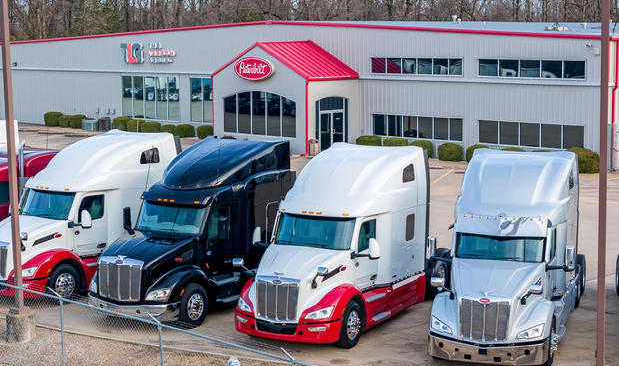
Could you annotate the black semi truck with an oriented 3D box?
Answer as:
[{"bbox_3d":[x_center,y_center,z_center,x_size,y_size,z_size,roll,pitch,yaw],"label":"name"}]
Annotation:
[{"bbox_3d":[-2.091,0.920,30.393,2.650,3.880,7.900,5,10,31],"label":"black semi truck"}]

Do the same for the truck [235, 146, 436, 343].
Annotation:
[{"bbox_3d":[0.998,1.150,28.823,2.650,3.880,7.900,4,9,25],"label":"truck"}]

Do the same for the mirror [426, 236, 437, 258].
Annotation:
[{"bbox_3d":[2.529,1.356,25.910,0.220,0.480,0.170,3,9,17],"label":"mirror"}]

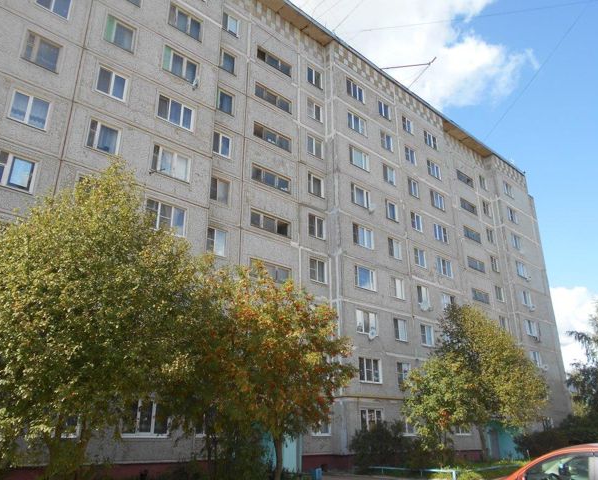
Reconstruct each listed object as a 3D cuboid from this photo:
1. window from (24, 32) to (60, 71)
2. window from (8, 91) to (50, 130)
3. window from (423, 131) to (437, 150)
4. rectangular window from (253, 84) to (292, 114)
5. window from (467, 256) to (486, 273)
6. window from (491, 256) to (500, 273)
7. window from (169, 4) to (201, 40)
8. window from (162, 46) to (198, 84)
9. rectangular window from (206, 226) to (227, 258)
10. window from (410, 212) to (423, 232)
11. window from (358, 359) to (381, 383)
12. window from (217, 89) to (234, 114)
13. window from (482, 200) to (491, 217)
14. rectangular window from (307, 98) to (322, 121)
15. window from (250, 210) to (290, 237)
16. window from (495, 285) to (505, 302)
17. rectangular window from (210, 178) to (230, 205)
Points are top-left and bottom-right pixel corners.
[{"bbox_3d":[-10.322,-7.547,19.396,1.345,1.357,0.200,18,-27,-39],"label":"window"},{"bbox_3d":[-10.321,-4.928,18.406,1.345,1.357,0.200,18,-27,-39],"label":"window"},{"bbox_3d":[11.167,-8.365,40.757,1.900,1.387,0.150,18,-28,-39],"label":"window"},{"bbox_3d":[-1.571,-8.729,29.757,2.888,0.924,0.200,18,-27,-39],"label":"rectangular window"},{"bbox_3d":[15.454,2.163,41.904,2.750,0.800,0.200,18,-28,-38],"label":"window"},{"bbox_3d":[18.108,2.203,44.449,1.250,1.300,0.200,18,-28,-38],"label":"window"},{"bbox_3d":[-5.909,-11.356,25.306,1.950,1.387,0.150,18,-28,-39],"label":"window"},{"bbox_3d":[-5.912,-8.744,24.296,1.950,1.387,0.150,18,-28,-39],"label":"window"},{"bbox_3d":[-4.139,0.117,23.759,1.340,1.370,0.150,18,-28,-38],"label":"rectangular window"},{"bbox_3d":[8.718,-1.333,35.657,1.340,1.387,0.150,18,-28,-39],"label":"window"},{"bbox_3d":[4.066,7.521,27.536,1.880,1.360,0.200,18,-28,-38],"label":"window"},{"bbox_3d":[-4.123,-7.774,26.969,1.240,1.380,0.200,18,-28,-38],"label":"window"},{"bbox_3d":[18.636,-3.057,47.695,1.500,1.380,0.150,18,-27,-39],"label":"window"},{"bbox_3d":[1.072,-8.758,32.588,1.500,1.380,0.150,18,-27,-39],"label":"rectangular window"},{"bbox_3d":[-1.618,-0.937,27.009,2.860,1.050,0.150,18,-27,-39],"label":"window"},{"bbox_3d":[18.084,4.802,43.408,1.300,1.300,0.200,18,-28,-38],"label":"window"},{"bbox_3d":[-4.132,-2.555,24.913,1.240,1.360,0.200,18,-28,-38],"label":"rectangular window"}]

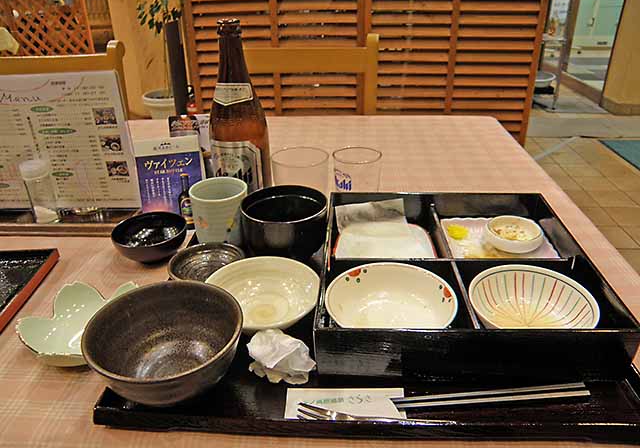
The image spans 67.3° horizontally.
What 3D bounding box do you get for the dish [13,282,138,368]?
[{"bbox_3d":[-0.200,0.097,0.439,0.124,0.038,0.116,0,28,0],"label":"dish"}]

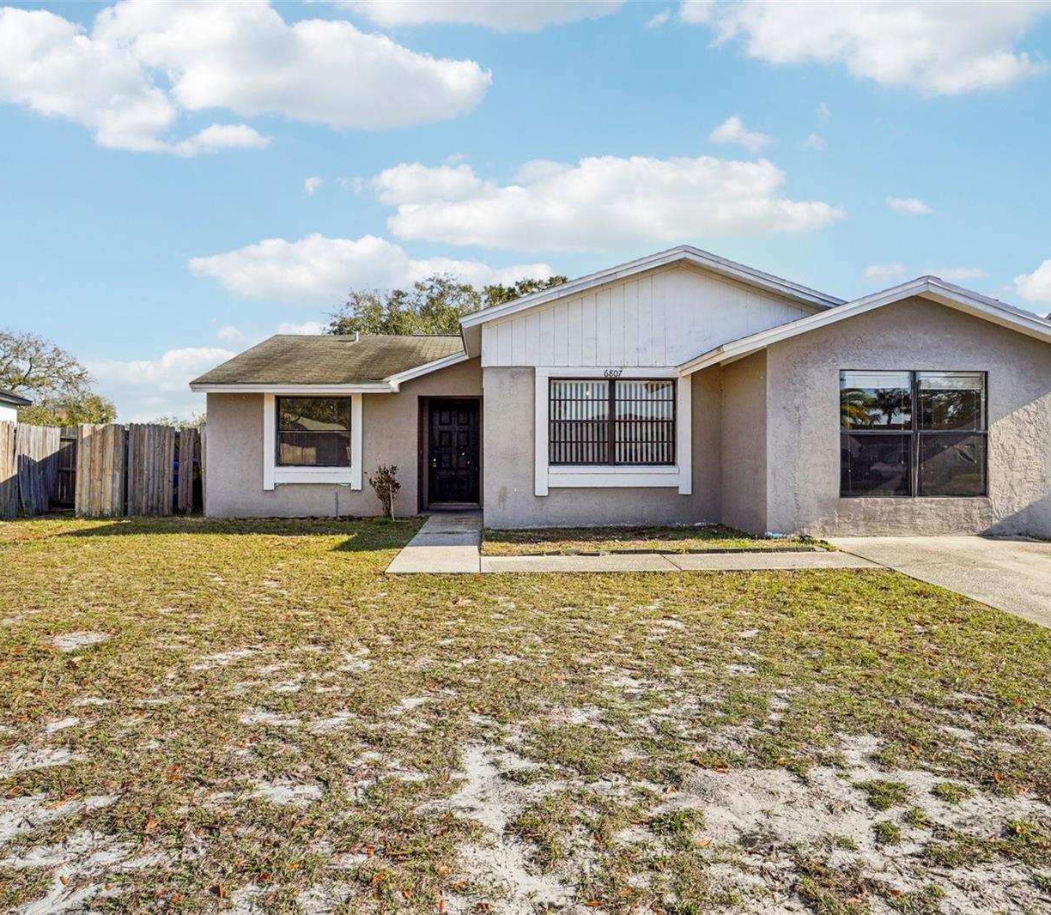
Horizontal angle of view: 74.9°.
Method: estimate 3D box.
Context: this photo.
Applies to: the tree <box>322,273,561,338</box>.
[{"bbox_3d":[-3.500,-3.950,33.500,12.300,9.900,11.300,0,1,0],"label":"tree"}]

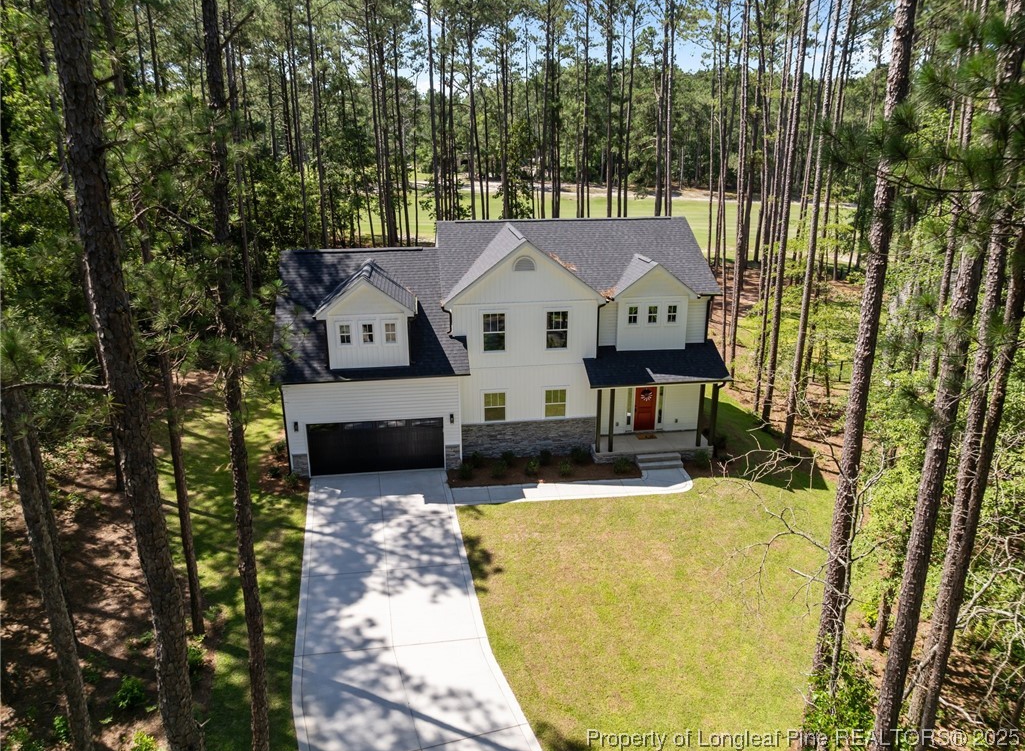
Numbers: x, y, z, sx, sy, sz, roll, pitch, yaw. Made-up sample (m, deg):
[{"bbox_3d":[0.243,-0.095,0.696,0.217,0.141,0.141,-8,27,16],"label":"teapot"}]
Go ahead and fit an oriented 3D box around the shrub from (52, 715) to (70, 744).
[{"bbox_3d":[-9.859,7.758,15.561,0.420,0.660,0.420,-3,18,-7],"label":"shrub"}]

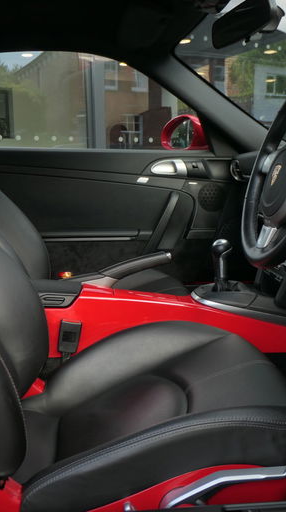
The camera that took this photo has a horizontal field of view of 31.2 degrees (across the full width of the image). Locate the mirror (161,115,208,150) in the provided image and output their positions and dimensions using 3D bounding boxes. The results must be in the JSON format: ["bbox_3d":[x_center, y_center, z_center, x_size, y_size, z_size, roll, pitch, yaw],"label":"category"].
[{"bbox_3d":[0.160,-0.510,2.124,0.140,0.150,0.210,-4,9,-16],"label":"mirror"}]

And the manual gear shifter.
[{"bbox_3d":[0.203,0.025,1.321,0.055,0.140,0.050,-2,8,-6],"label":"manual gear shifter"}]

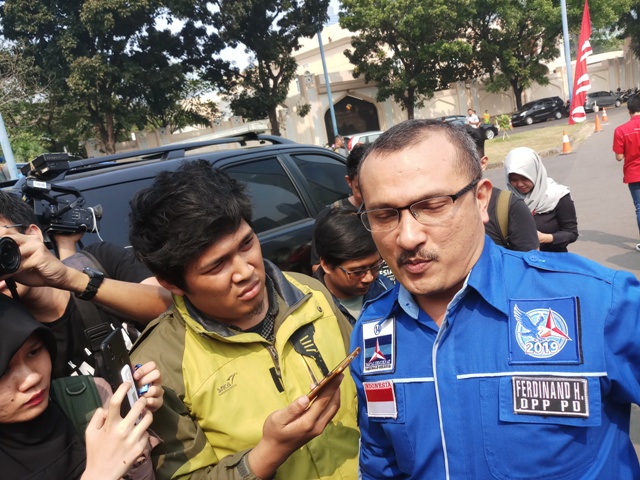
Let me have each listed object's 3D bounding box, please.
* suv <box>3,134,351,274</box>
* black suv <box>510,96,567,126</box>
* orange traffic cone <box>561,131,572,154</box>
[{"bbox_3d":[-0.601,-0.004,4.497,1.850,1.760,4.600,0,14,42],"label":"suv"},{"bbox_3d":[16.937,-9.940,40.313,4.200,1.690,1.670,-13,11,-15],"label":"black suv"},{"bbox_3d":[7.245,-2.895,15.216,0.380,0.700,0.380,-10,11,0],"label":"orange traffic cone"}]

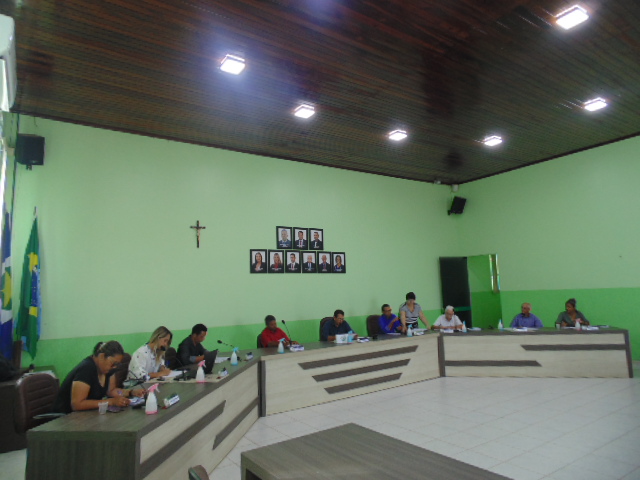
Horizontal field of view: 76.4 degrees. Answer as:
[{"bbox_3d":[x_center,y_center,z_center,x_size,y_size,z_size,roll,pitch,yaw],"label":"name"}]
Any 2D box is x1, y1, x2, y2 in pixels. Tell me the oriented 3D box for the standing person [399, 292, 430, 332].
[{"bbox_3d":[1.899,1.808,8.194,0.580,1.510,0.500,-3,-8,2],"label":"standing person"}]

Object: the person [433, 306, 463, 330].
[{"bbox_3d":[2.604,1.892,8.025,0.540,1.180,0.760,-3,-7,9],"label":"person"}]

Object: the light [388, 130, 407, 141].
[{"bbox_3d":[1.516,-2.019,7.897,0.230,0.040,0.230,3,-9,-33],"label":"light"}]

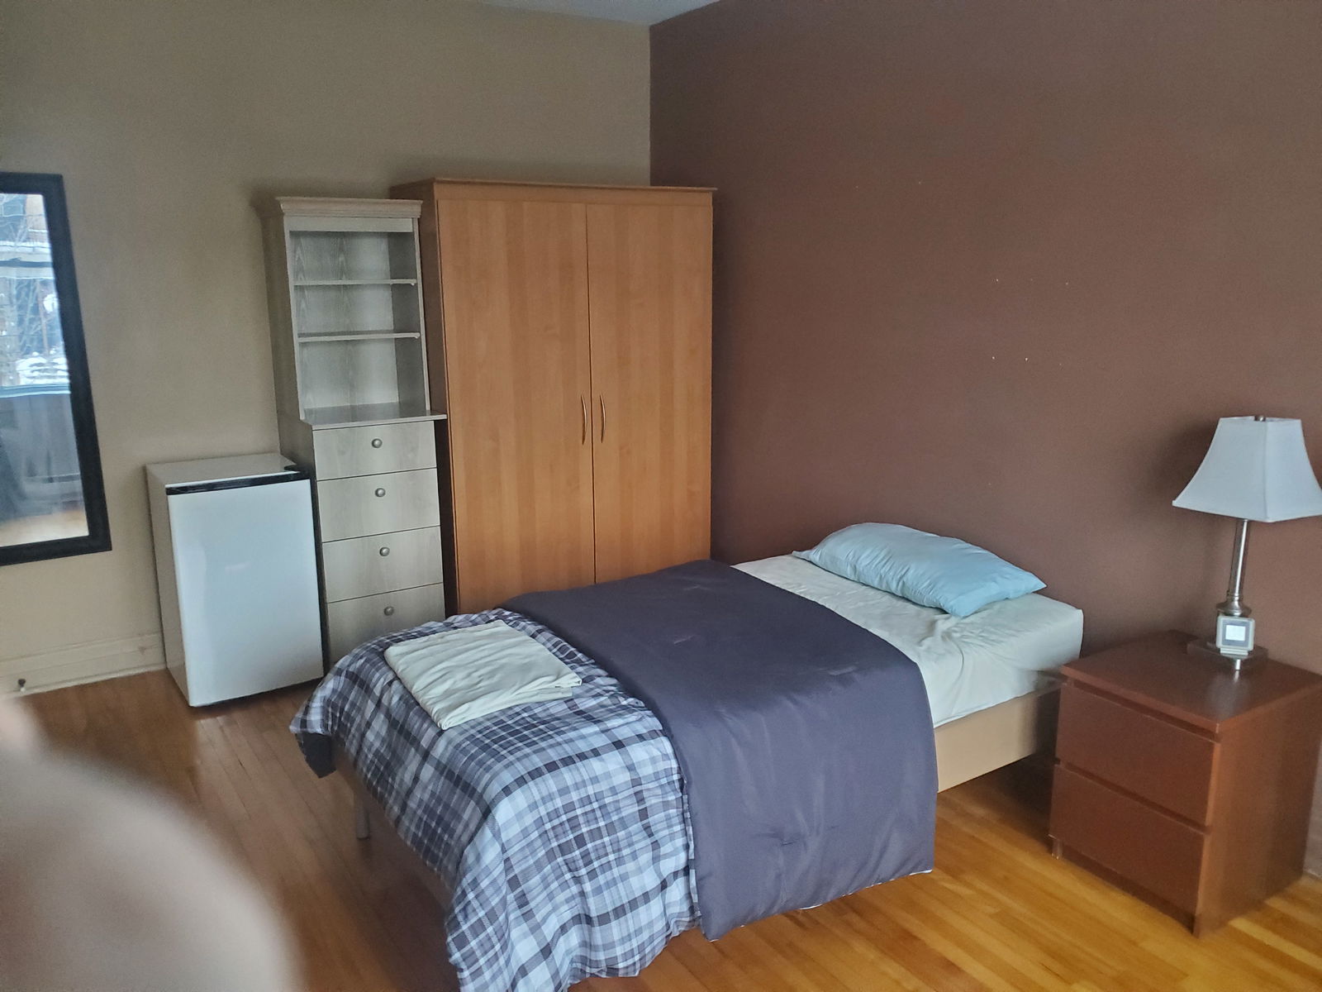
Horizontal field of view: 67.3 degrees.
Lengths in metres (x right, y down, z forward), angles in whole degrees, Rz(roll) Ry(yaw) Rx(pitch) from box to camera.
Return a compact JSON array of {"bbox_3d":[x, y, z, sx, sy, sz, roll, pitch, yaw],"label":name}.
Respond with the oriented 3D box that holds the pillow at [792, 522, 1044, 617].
[{"bbox_3d":[0.838,0.202,3.363,0.410,0.150,0.790,-8,14,-31],"label":"pillow"}]

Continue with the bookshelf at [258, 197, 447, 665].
[{"bbox_3d":[-1.226,-0.235,4.038,0.537,1.855,0.585,-8,14,-31],"label":"bookshelf"}]

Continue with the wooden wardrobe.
[{"bbox_3d":[-0.445,-0.389,4.527,1.303,1.940,0.553,-8,14,-31],"label":"wooden wardrobe"}]

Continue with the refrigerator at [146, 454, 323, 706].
[{"bbox_3d":[-1.683,0.306,3.929,0.490,0.848,0.527,-8,14,-33],"label":"refrigerator"}]

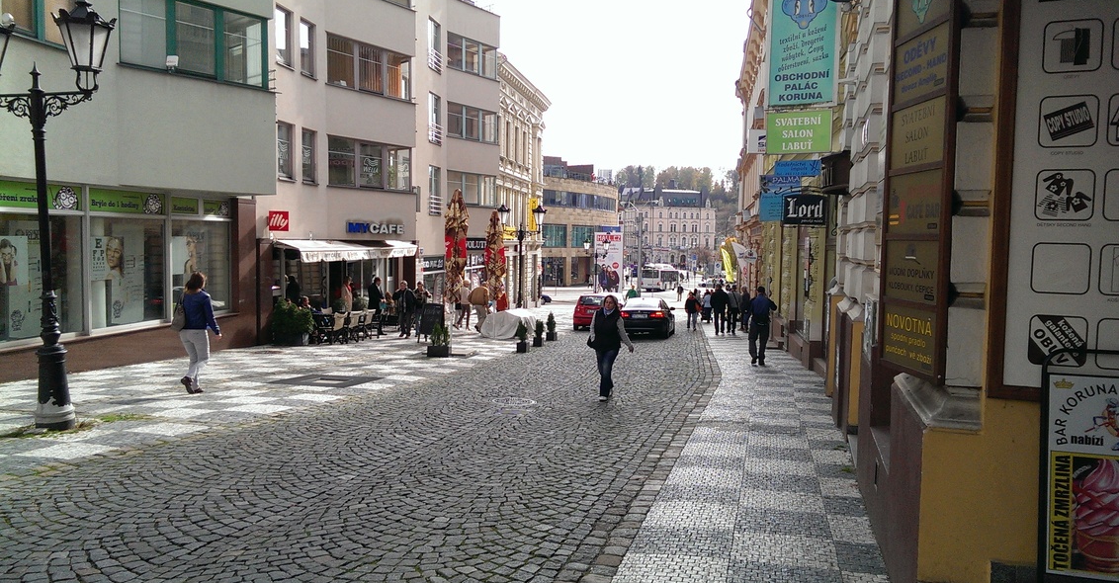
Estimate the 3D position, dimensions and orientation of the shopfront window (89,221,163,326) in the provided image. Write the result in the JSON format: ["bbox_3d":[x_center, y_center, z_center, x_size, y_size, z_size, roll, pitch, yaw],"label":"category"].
[{"bbox_3d":[-7.988,-0.371,15.475,0.100,1.950,2.080,1,3,9],"label":"shopfront window"}]

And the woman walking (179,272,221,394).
[{"bbox_3d":[-5.070,0.576,11.701,0.480,1.690,0.460,1,3,12],"label":"woman walking"}]

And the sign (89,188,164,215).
[{"bbox_3d":[-7.939,-1.643,15.385,0.060,0.400,2.080,1,4,9],"label":"sign"}]

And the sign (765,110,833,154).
[{"bbox_3d":[3.105,-2.058,10.775,0.821,0.530,0.100,1,3,18],"label":"sign"}]

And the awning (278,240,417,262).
[{"bbox_3d":[-6.351,-1.258,25.653,1.150,0.650,5.000,3,4,32],"label":"awning"}]

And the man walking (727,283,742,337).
[{"bbox_3d":[6.194,0.657,29.449,0.520,1.760,0.400,1,3,10],"label":"man walking"}]

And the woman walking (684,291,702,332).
[{"bbox_3d":[5.475,0.774,33.876,0.550,1.600,0.420,1,4,8],"label":"woman walking"}]

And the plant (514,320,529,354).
[{"bbox_3d":[-0.909,1.098,20.560,0.270,0.820,0.270,2,4,15],"label":"plant"}]

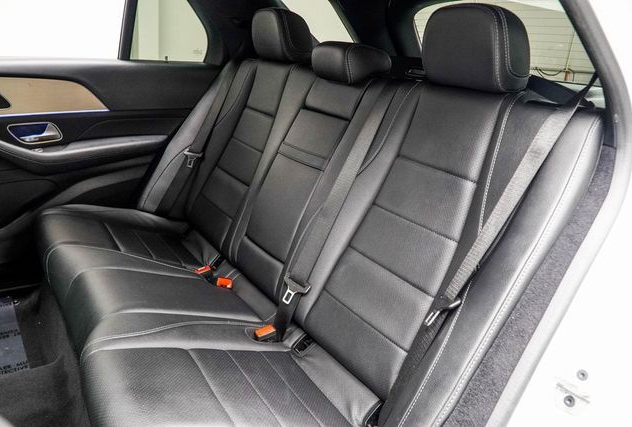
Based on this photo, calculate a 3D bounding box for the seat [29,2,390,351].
[{"bbox_3d":[-0.312,-0.131,1.381,0.910,0.860,0.860,-13,25,-30],"label":"seat"}]

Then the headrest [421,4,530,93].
[{"bbox_3d":[0.305,-0.319,0.928,0.115,0.160,0.240,-13,25,-30],"label":"headrest"}]

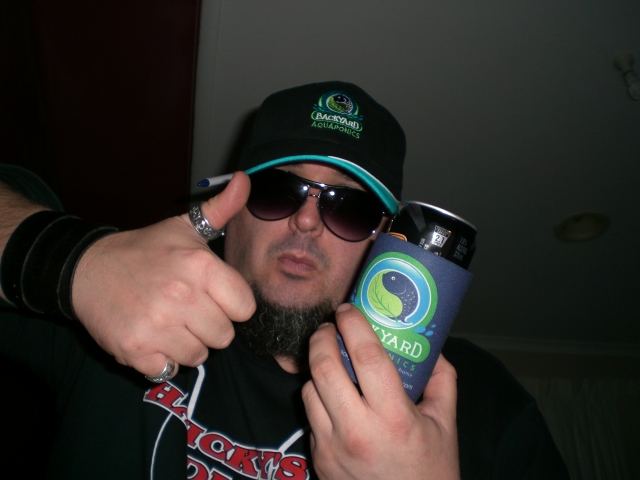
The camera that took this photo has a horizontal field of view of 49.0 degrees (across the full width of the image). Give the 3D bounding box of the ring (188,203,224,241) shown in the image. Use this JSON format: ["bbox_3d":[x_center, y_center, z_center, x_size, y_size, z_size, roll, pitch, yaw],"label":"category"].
[{"bbox_3d":[-0.078,-0.013,0.483,0.009,0.025,0.025,-43,1,8],"label":"ring"}]

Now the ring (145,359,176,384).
[{"bbox_3d":[-0.110,0.091,0.485,0.007,0.022,0.022,49,-13,-29],"label":"ring"}]

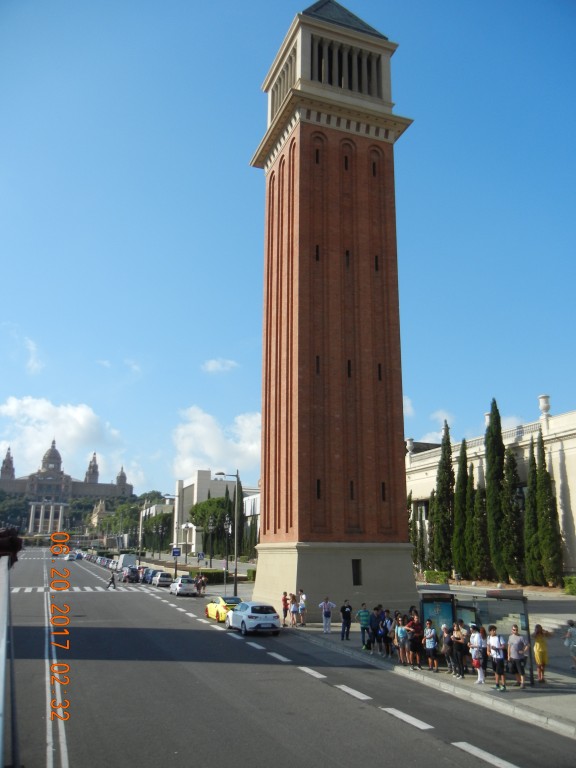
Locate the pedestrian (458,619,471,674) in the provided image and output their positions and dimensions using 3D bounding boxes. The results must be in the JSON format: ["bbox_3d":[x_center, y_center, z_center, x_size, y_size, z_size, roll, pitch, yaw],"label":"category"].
[{"bbox_3d":[5.837,8.711,22.101,0.500,1.690,0.360,-11,-17,38],"label":"pedestrian"}]

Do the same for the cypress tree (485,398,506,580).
[{"bbox_3d":[20.411,10.093,64.789,1.738,17.844,1.738,5,-15,-19],"label":"cypress tree"}]

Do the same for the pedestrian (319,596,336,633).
[{"bbox_3d":[1.917,11.179,32.197,0.800,1.660,0.360,-1,-14,3],"label":"pedestrian"}]

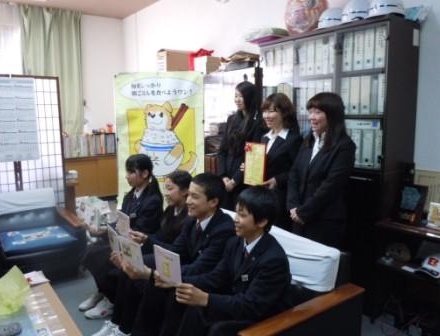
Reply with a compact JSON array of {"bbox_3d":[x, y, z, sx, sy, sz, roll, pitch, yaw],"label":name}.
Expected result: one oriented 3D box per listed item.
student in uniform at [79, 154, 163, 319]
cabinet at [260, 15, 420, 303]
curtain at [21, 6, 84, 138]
[{"bbox_3d":[-0.756,0.466,2.814,0.730,1.120,0.480,-8,11,-41],"label":"student in uniform"},{"bbox_3d":[1.018,-0.144,3.412,0.480,2.113,1.300,-7,11,-39],"label":"cabinet"},{"bbox_3d":[-2.577,-1.473,5.722,0.873,1.971,0.140,-7,11,-39],"label":"curtain"}]

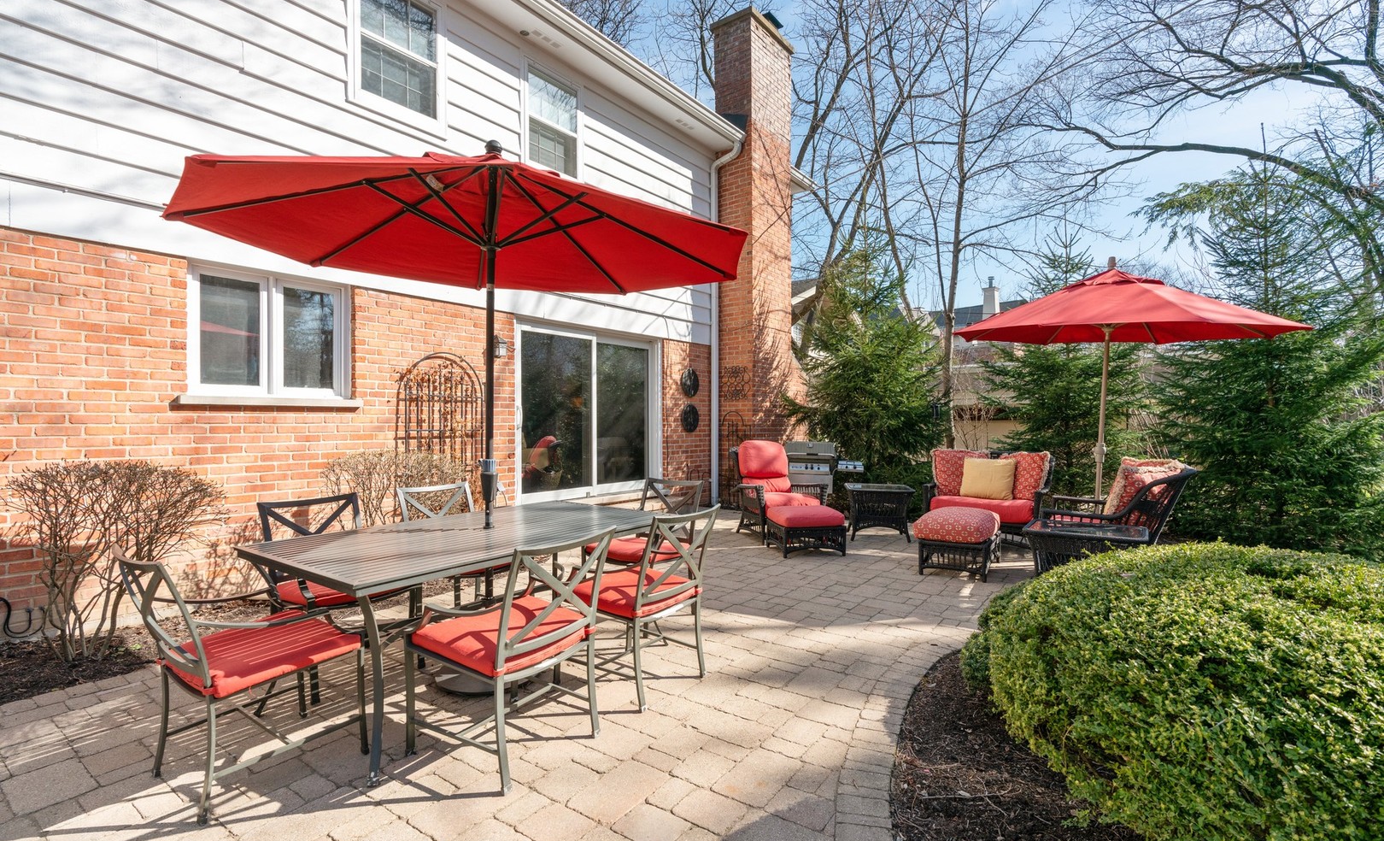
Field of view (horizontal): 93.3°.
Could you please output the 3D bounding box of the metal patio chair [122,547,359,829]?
[{"bbox_3d":[-1.702,0.883,2.485,0.580,0.885,0.680,0,0,36],"label":"metal patio chair"}]

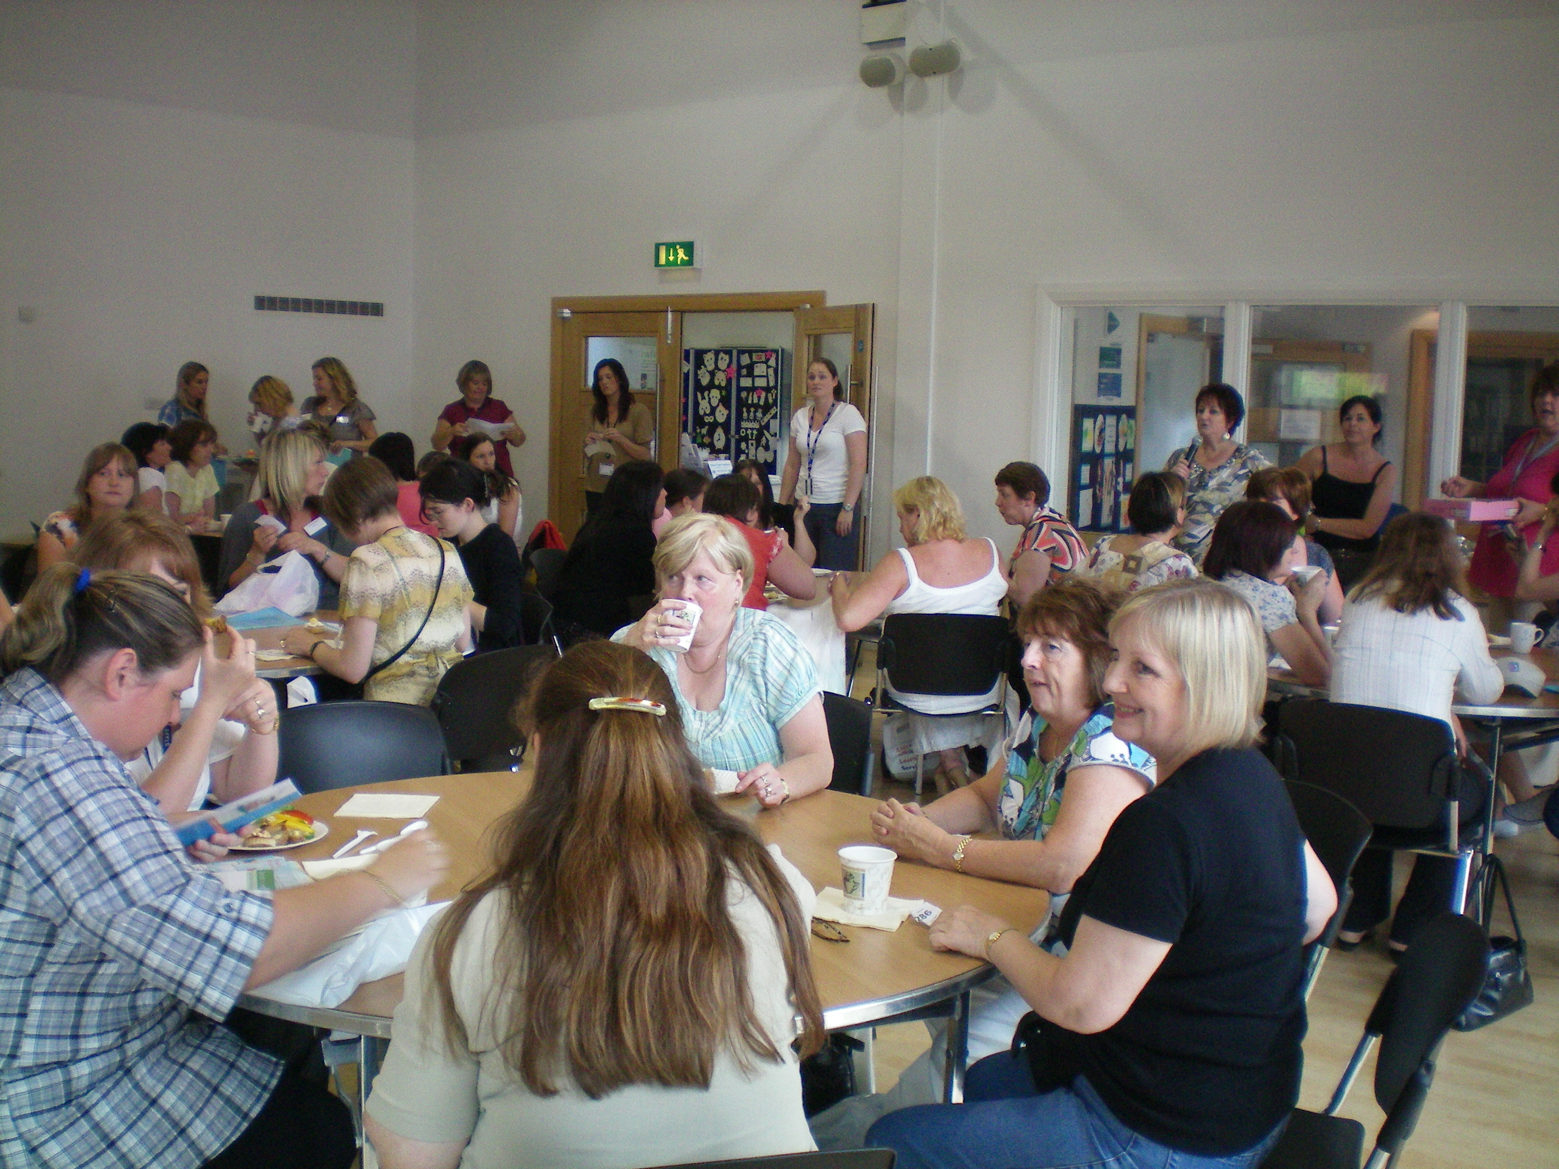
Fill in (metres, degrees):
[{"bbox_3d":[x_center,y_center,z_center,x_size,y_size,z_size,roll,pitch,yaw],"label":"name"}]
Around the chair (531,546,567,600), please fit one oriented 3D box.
[{"bbox_3d":[-0.857,0.229,8.021,0.500,0.790,0.460,5,7,30],"label":"chair"}]

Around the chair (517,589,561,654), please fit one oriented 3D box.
[{"bbox_3d":[-1.102,0.447,6.037,0.550,0.790,0.520,-1,7,-25],"label":"chair"}]

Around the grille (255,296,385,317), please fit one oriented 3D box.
[{"bbox_3d":[-2.867,-1.730,10.629,0.030,0.090,0.980,6,8,38],"label":"grille"}]

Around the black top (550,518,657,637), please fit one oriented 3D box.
[{"bbox_3d":[-0.661,0.011,6.592,0.360,0.560,0.440,-2,7,-30],"label":"black top"}]

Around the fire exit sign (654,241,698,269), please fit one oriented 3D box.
[{"bbox_3d":[-0.608,-1.938,10.050,0.310,0.160,0.070,6,8,37],"label":"fire exit sign"}]

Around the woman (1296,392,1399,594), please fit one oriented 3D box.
[{"bbox_3d":[2.595,-0.072,7.934,0.470,1.598,0.310,4,6,20],"label":"woman"}]

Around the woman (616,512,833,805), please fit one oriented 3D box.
[{"bbox_3d":[-0.143,0.482,3.774,0.520,1.260,0.760,3,6,16],"label":"woman"}]

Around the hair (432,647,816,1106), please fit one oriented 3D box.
[{"bbox_3d":[-0.162,0.277,1.780,0.400,0.420,0.280,0,6,-10],"label":"hair"}]

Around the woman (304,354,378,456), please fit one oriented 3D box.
[{"bbox_3d":[-2.399,-0.399,9.300,0.460,1.670,0.340,4,7,20],"label":"woman"}]

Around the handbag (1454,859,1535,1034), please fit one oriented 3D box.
[{"bbox_3d":[1.803,0.897,4.320,0.240,0.420,0.130,0,6,-12],"label":"handbag"}]

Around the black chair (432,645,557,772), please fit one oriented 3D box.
[{"bbox_3d":[-0.930,0.548,4.969,0.460,0.790,0.500,-4,8,-43],"label":"black chair"}]

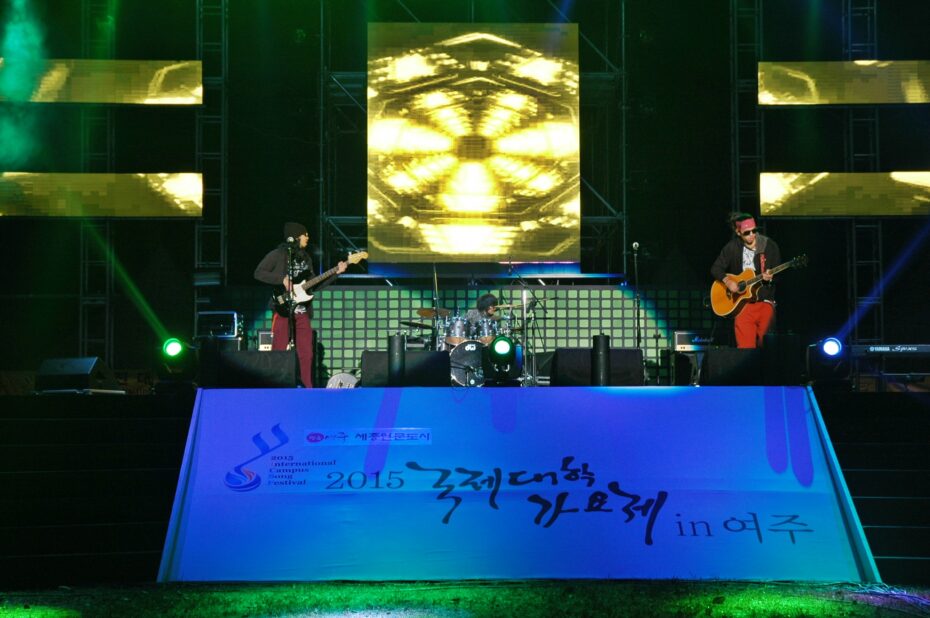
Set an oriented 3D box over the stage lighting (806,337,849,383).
[{"bbox_3d":[3.441,0.508,16.900,0.400,0.490,0.400,0,-3,-8],"label":"stage lighting"}]

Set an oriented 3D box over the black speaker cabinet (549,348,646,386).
[{"bbox_3d":[1.280,0.575,17.200,0.910,0.390,0.520,0,-3,0],"label":"black speaker cabinet"}]

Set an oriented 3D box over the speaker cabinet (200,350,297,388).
[{"bbox_3d":[-2.057,0.602,17.000,0.880,0.410,0.550,0,-3,5],"label":"speaker cabinet"}]

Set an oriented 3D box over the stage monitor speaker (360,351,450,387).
[{"bbox_3d":[-0.568,0.602,17.000,0.860,0.410,0.550,0,-3,0],"label":"stage monitor speaker"}]

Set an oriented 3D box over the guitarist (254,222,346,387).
[{"bbox_3d":[-1.672,-0.005,18.100,0.780,1.760,0.600,2,-4,-28],"label":"guitarist"}]

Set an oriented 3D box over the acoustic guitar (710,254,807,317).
[{"bbox_3d":[2.931,-0.277,17.700,1.050,0.410,0.120,-23,-22,0],"label":"acoustic guitar"}]

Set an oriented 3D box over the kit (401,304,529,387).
[{"bbox_3d":[-0.006,0.459,21.800,1.650,1.080,1.350,0,-3,0],"label":"kit"}]

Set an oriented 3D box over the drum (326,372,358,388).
[{"bbox_3d":[-1.331,0.871,19.500,0.400,0.400,0.320,0,-3,0],"label":"drum"}]

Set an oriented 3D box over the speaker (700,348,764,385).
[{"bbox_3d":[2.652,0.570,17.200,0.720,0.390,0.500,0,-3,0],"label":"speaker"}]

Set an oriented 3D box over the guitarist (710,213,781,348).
[{"bbox_3d":[2.767,-0.056,17.500,0.700,1.790,0.500,0,-3,-4],"label":"guitarist"}]

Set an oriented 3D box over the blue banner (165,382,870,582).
[{"bbox_3d":[0.405,1.420,15.130,5.600,0.100,2.960,0,28,-1],"label":"blue banner"}]

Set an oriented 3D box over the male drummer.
[{"bbox_3d":[0.232,0.457,22.300,0.580,1.220,0.750,0,-3,-8],"label":"male drummer"}]

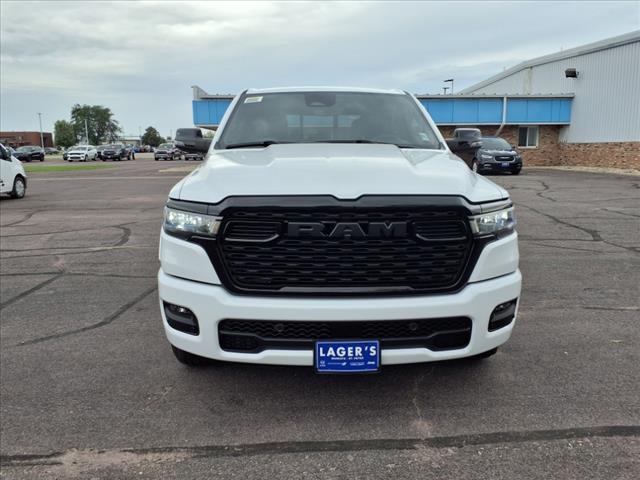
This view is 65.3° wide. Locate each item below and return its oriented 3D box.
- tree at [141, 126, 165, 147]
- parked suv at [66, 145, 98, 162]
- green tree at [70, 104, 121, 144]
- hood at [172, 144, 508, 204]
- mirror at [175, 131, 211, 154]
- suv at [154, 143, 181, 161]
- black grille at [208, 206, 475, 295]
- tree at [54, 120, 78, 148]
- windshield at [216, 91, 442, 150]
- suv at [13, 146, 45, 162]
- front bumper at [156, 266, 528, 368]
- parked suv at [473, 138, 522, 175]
[{"bbox_3d":[-40.264,-24.447,120.000,5.300,5.700,5.200,0,10,0],"label":"tree"},{"bbox_3d":[-26.400,-9.700,55.911,1.950,1.780,5.000,-1,10,-7],"label":"parked suv"},{"bbox_3d":[-57.428,-28.696,126.870,10.900,11.700,10.900,-5,12,-24],"label":"green tree"},{"bbox_3d":[0.107,-0.420,3.004,1.760,0.290,1.380,0,11,-2],"label":"hood"},{"bbox_3d":[-1.010,-0.779,3.944,0.310,0.200,0.210,0,10,-2],"label":"mirror"},{"bbox_3d":[-17.700,-10.230,58.147,2.050,1.920,5.500,0,10,-1],"label":"suv"},{"bbox_3d":[0.126,0.044,2.436,1.340,0.430,0.200,0,11,-2],"label":"black grille"},{"bbox_3d":[-60.094,-24.662,117.459,4.900,7.400,4.900,-5,12,-26],"label":"tree"},{"bbox_3d":[0.063,-0.956,3.942,1.690,0.220,1.050,0,44,-2],"label":"windshield"},{"bbox_3d":[-28.029,-8.440,48.274,1.830,1.460,4.650,-2,11,-13],"label":"suv"},{"bbox_3d":[0.128,0.391,2.620,2.050,0.380,0.520,0,11,-2],"label":"front bumper"},{"bbox_3d":[7.930,-4.102,23.914,2.020,1.770,5.100,0,10,0],"label":"parked suv"}]

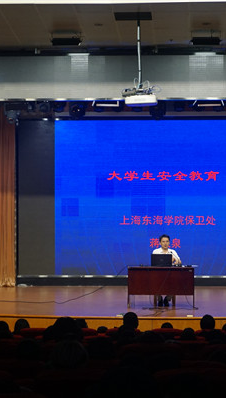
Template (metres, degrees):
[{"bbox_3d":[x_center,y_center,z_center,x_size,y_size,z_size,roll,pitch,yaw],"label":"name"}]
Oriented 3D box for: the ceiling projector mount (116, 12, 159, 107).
[{"bbox_3d":[0.392,-2.226,20.200,0.680,1.470,0.580,0,0,3],"label":"ceiling projector mount"}]

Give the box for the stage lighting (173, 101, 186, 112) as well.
[{"bbox_3d":[1.311,-1.833,24.600,0.220,0.270,0.270,0,0,3],"label":"stage lighting"}]

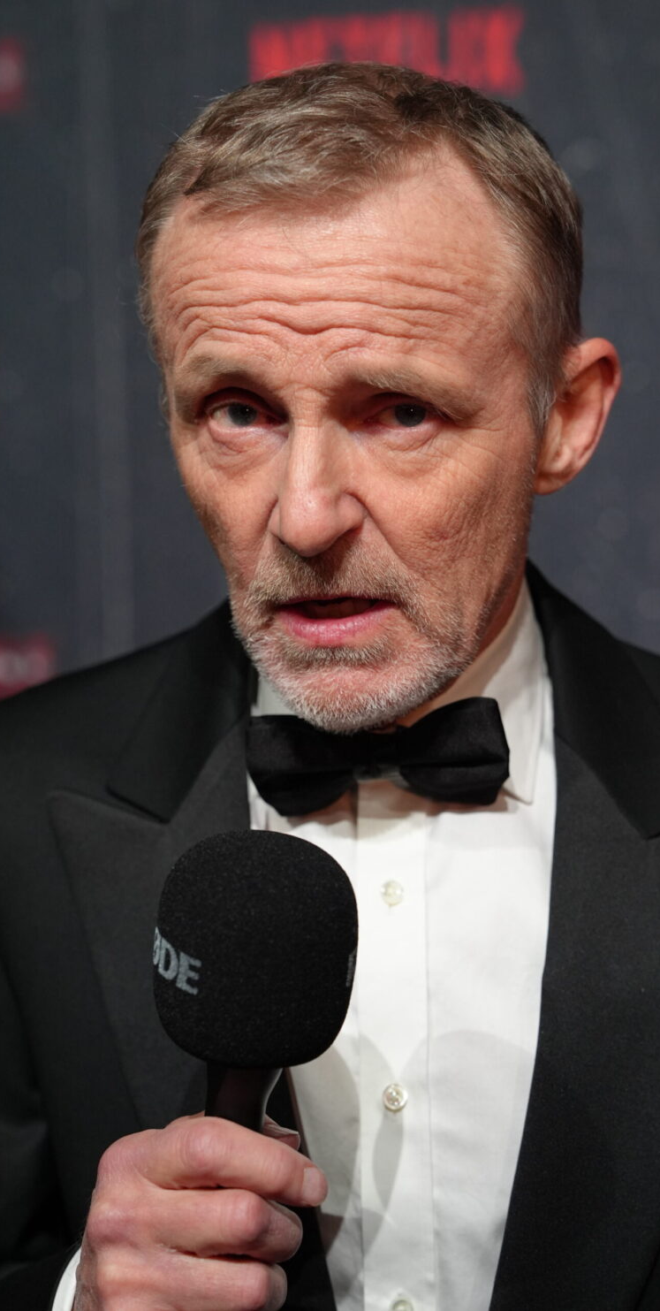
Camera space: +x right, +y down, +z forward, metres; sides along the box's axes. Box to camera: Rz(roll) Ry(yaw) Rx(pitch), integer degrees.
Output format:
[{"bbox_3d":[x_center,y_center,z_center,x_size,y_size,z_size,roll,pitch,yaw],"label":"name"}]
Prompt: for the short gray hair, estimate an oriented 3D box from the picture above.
[{"bbox_3d":[0.013,-0.151,1.006,0.172,0.170,0.197,0,14,17],"label":"short gray hair"}]

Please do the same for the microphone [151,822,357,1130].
[{"bbox_3d":[-0.031,0.161,0.895,0.070,0.205,0.070,-1,15,-21],"label":"microphone"}]

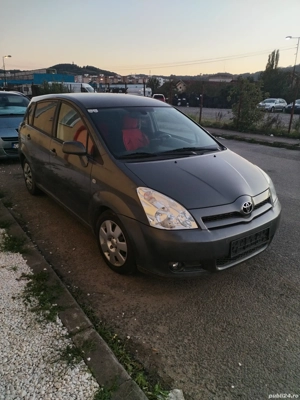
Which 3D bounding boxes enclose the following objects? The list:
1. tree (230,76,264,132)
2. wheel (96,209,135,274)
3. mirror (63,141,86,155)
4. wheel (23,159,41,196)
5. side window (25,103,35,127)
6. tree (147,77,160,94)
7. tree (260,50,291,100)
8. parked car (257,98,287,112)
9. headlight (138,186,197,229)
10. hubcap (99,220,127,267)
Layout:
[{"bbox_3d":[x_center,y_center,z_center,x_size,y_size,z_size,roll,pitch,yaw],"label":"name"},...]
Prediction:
[{"bbox_3d":[4.889,-4.835,15.222,1.800,2.500,1.700,7,20,16],"label":"tree"},{"bbox_3d":[-0.274,0.396,2.898,0.210,0.632,0.632,-15,26,-39],"label":"wheel"},{"bbox_3d":[-0.738,-0.507,2.927,0.230,0.155,0.130,-12,24,-35],"label":"mirror"},{"bbox_3d":[-1.909,-0.405,4.959,0.210,0.632,0.632,-12,24,-35],"label":"wheel"},{"bbox_3d":[-1.891,-1.342,4.711,0.090,0.360,0.440,0,16,-38],"label":"side window"},{"bbox_3d":[0.866,-25.886,70.397,3.280,5.660,3.200,2,19,0],"label":"tree"},{"bbox_3d":[19.919,-18.984,47.699,4.000,8.580,4.200,9,20,19],"label":"tree"},{"bbox_3d":[14.800,-11.400,36.300,1.770,1.500,4.250,19,26,40],"label":"parked car"},{"bbox_3d":[0.138,0.069,2.377,0.330,0.290,0.460,-12,24,-35],"label":"headlight"},{"bbox_3d":[-0.342,0.410,2.850,0.070,0.440,0.440,-15,26,-39],"label":"hubcap"}]

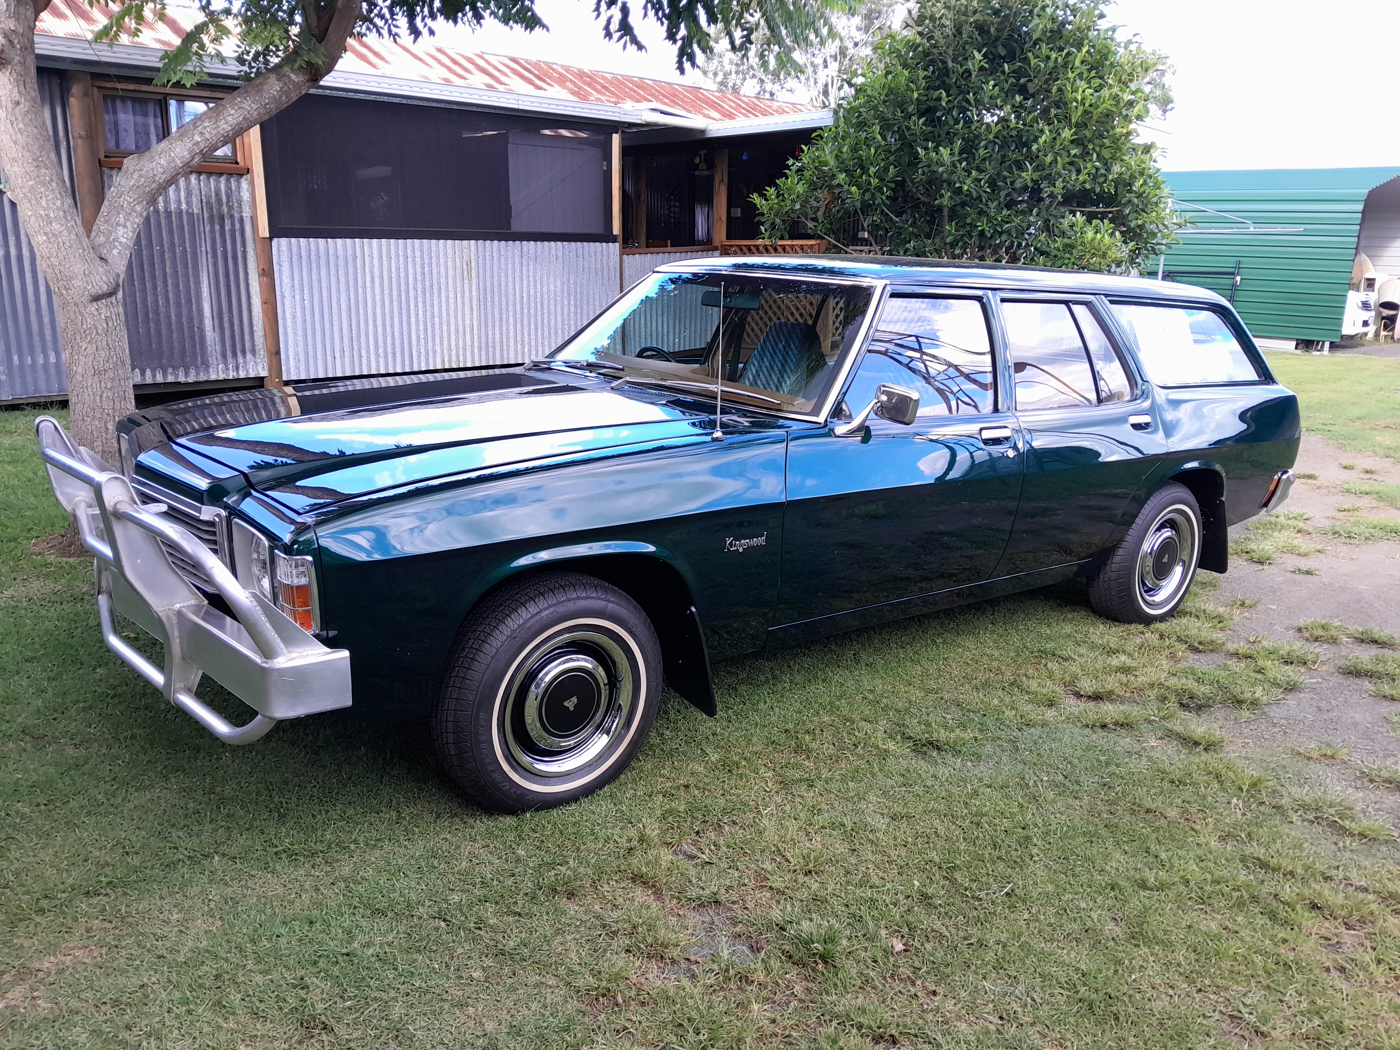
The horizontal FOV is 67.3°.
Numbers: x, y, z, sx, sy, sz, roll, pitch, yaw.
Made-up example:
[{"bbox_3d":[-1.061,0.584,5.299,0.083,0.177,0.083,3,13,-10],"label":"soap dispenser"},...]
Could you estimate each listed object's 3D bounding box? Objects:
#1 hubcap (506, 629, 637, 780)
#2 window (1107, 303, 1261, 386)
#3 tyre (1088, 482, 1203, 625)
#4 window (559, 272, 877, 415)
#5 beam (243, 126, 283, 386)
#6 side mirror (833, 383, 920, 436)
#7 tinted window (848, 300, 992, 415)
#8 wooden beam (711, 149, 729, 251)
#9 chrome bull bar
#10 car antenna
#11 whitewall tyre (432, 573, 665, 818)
[{"bbox_3d":[-0.343,0.467,2.755,0.400,0.400,0.065,-9,18,-39],"label":"hubcap"},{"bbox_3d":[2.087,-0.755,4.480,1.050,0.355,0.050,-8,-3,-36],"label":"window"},{"bbox_3d":[1.920,0.126,4.533,0.627,0.627,0.195,-8,17,-36],"label":"tyre"},{"bbox_3d":[0.021,-0.738,3.797,0.570,0.110,1.560,-51,37,-16],"label":"window"},{"bbox_3d":[-3.440,-2.163,8.300,0.115,2.150,0.115,-11,20,-40],"label":"beam"},{"bbox_3d":[0.511,-0.337,3.061,0.170,0.150,0.190,-8,17,-36],"label":"side mirror"},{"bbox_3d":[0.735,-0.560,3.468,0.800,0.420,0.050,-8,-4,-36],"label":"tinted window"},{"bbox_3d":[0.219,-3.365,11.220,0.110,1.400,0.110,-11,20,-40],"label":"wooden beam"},{"bbox_3d":[-1.457,0.065,2.857,0.410,0.670,1.780,-8,17,-36],"label":"chrome bull bar"},{"bbox_3d":[0.055,-0.443,2.903,0.030,0.450,0.030,2,14,-1],"label":"car antenna"},{"bbox_3d":[-0.396,0.451,2.816,0.627,0.627,0.195,-9,18,-39],"label":"whitewall tyre"}]

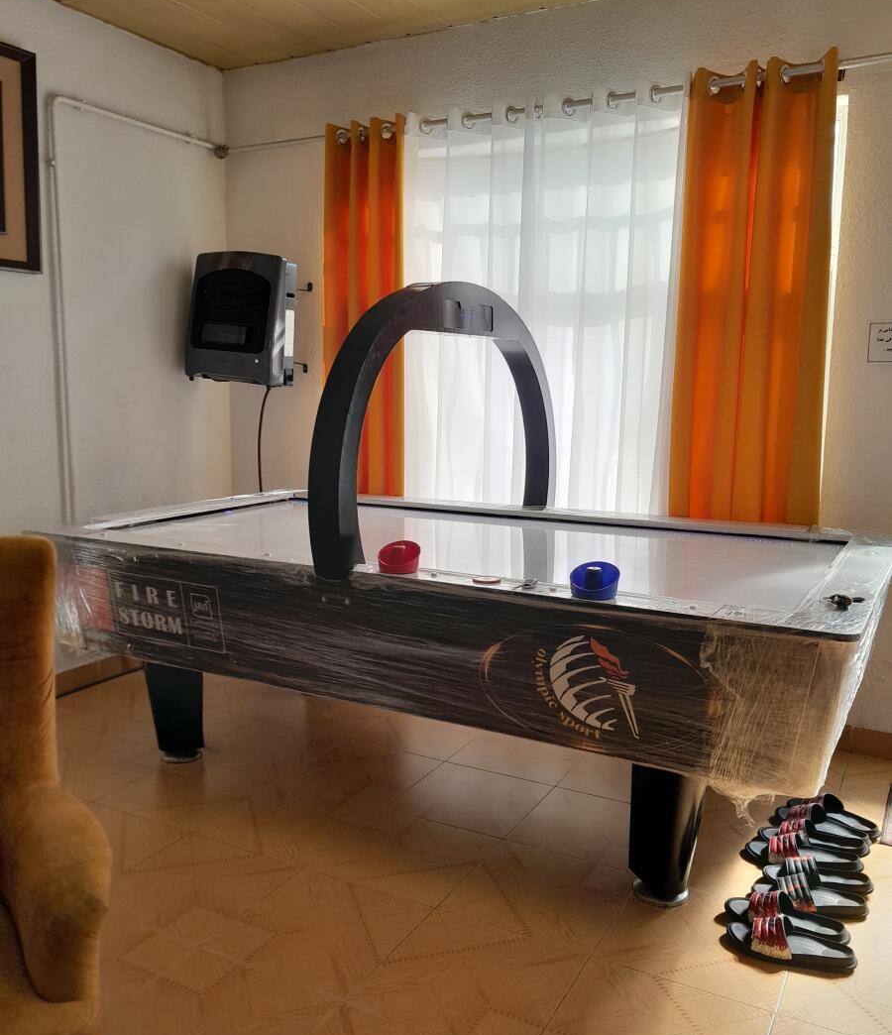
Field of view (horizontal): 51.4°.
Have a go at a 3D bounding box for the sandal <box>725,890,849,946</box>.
[{"bbox_3d":[0.813,0.946,2.213,0.280,0.082,0.103,4,9,21],"label":"sandal"}]

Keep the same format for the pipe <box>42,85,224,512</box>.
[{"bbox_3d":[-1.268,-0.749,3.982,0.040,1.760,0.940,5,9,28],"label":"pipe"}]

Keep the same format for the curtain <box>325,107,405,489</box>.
[{"bbox_3d":[-0.331,-0.505,3.977,0.410,2.260,0.130,5,9,28],"label":"curtain"}]

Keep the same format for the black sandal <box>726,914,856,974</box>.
[{"bbox_3d":[0.789,0.959,2.119,0.280,0.082,0.103,4,9,21],"label":"black sandal"}]

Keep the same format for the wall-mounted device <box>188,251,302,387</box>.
[{"bbox_3d":[-0.908,-0.875,4.120,0.432,0.535,0.200,8,10,18],"label":"wall-mounted device"}]

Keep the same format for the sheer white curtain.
[{"bbox_3d":[0.327,-0.428,3.625,1.140,2.240,0.120,5,9,28],"label":"sheer white curtain"}]

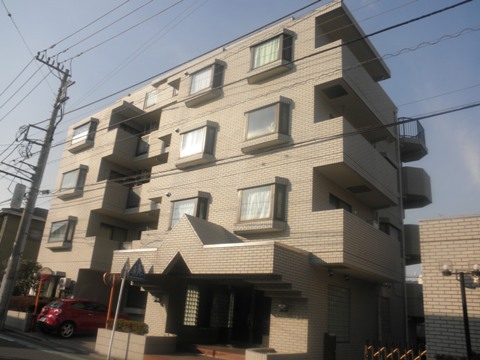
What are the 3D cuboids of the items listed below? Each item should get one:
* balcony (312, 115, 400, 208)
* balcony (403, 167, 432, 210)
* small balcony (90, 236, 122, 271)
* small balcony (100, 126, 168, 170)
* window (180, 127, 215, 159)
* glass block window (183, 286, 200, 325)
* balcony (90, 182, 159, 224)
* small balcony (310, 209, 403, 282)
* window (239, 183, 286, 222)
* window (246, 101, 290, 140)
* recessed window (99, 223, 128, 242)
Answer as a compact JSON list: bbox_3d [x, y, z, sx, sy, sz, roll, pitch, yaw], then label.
[{"bbox_3d":[3.990,-0.364,12.948,1.000,1.420,4.980,-10,-22,37],"label":"balcony"},{"bbox_3d":[8.403,0.438,18.687,1.300,1.320,2.400,-11,-24,38],"label":"balcony"},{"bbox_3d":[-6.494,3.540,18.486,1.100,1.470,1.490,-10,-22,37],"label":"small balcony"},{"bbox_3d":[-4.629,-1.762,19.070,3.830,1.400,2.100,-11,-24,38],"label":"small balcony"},{"bbox_3d":[-1.579,-1.313,14.438,1.350,1.060,0.470,-11,-24,38],"label":"window"},{"bbox_3d":[-1.662,4.349,13.472,0.120,1.350,0.620,-11,-24,38],"label":"glass block window"},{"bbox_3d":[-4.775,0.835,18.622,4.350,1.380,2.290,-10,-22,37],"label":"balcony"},{"bbox_3d":[3.813,2.197,12.128,1.000,1.450,4.980,-10,-22,37],"label":"small balcony"},{"bbox_3d":[0.608,0.751,11.627,1.360,1.050,0.500,-10,-22,37],"label":"window"},{"bbox_3d":[0.875,-1.770,12.492,1.360,1.070,0.470,-11,-24,38],"label":"window"},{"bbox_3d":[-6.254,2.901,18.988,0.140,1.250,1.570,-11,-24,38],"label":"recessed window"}]

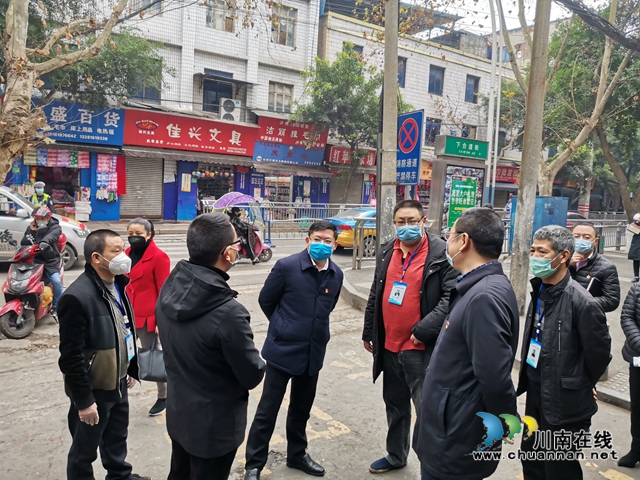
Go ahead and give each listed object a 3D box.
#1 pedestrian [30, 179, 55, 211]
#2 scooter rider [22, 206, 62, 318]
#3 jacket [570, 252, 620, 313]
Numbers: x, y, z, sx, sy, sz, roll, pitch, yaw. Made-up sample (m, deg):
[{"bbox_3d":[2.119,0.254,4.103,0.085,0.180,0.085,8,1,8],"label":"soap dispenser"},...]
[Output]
[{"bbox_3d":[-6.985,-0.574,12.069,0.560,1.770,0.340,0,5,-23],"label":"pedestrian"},{"bbox_3d":[-3.666,0.297,6.350,0.530,1.470,0.620,2,6,-4],"label":"scooter rider"},{"bbox_3d":[2.299,0.439,4.100,0.560,0.680,0.360,7,6,45],"label":"jacket"}]

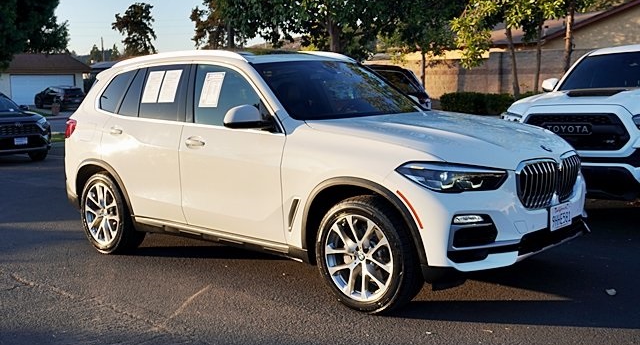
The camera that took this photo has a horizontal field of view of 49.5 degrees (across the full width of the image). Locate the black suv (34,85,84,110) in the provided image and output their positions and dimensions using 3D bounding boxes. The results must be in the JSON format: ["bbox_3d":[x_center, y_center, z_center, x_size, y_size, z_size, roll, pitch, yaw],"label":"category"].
[{"bbox_3d":[-16.921,-4.834,45.300,1.830,1.520,4.600,-8,9,-42],"label":"black suv"}]

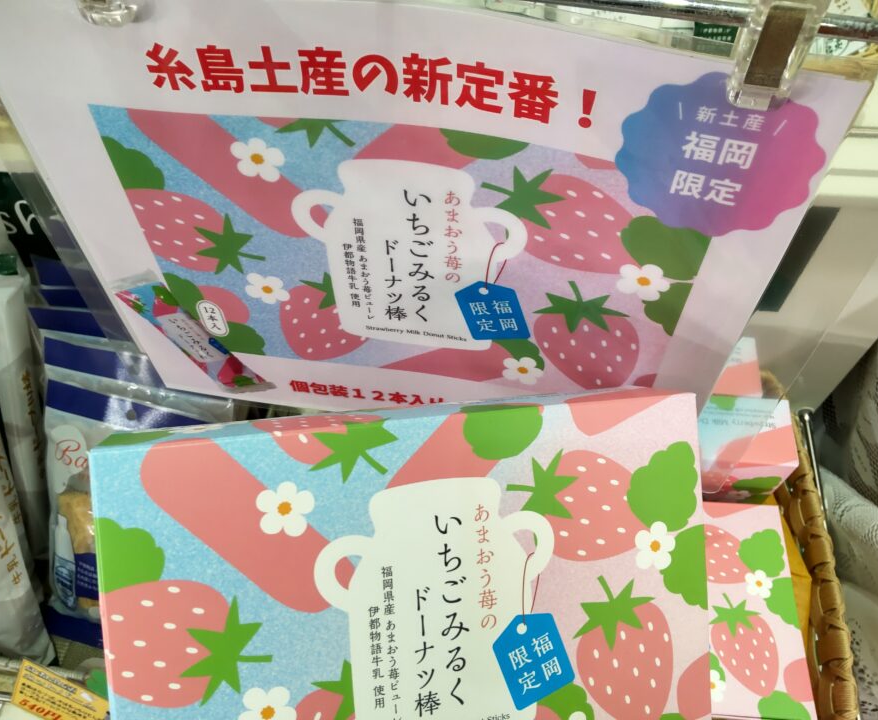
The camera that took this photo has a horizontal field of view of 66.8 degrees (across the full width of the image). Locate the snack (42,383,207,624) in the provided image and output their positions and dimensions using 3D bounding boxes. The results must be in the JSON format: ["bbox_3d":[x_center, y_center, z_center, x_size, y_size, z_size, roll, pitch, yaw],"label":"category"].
[{"bbox_3d":[-0.211,0.120,0.456,0.127,0.205,0.036,15,23,3],"label":"snack"}]

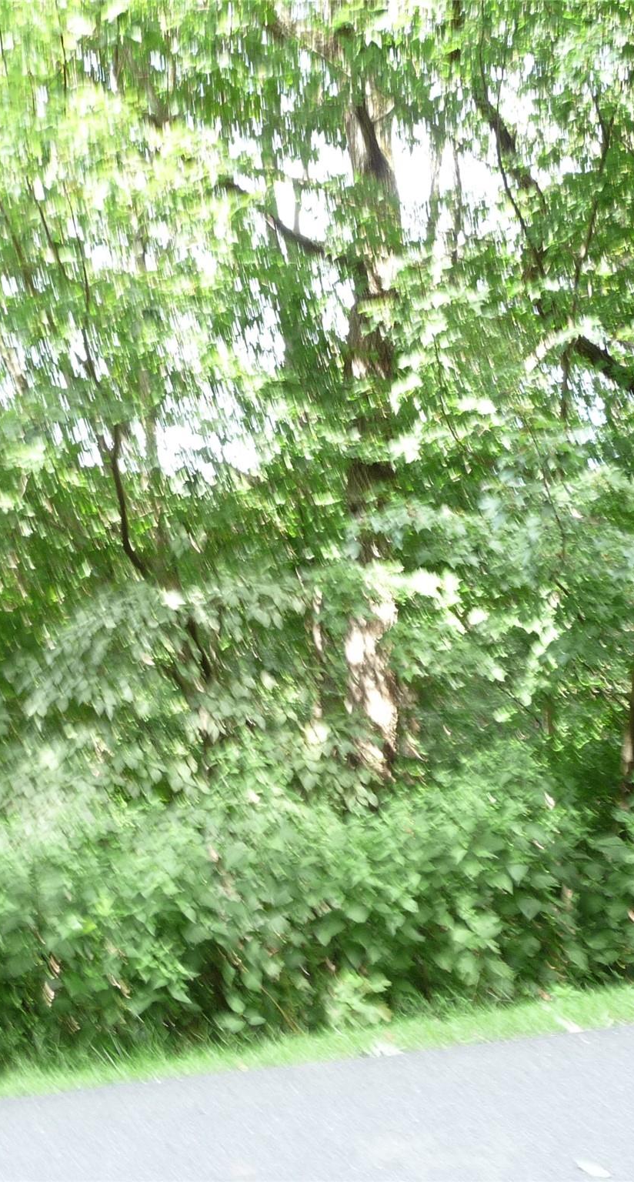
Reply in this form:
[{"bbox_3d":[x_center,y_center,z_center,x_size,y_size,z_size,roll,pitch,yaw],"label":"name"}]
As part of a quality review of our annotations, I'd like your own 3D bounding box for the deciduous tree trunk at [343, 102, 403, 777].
[{"bbox_3d":[0.431,-1.136,9.600,0.420,5.300,0.410,1,1,0],"label":"deciduous tree trunk"}]

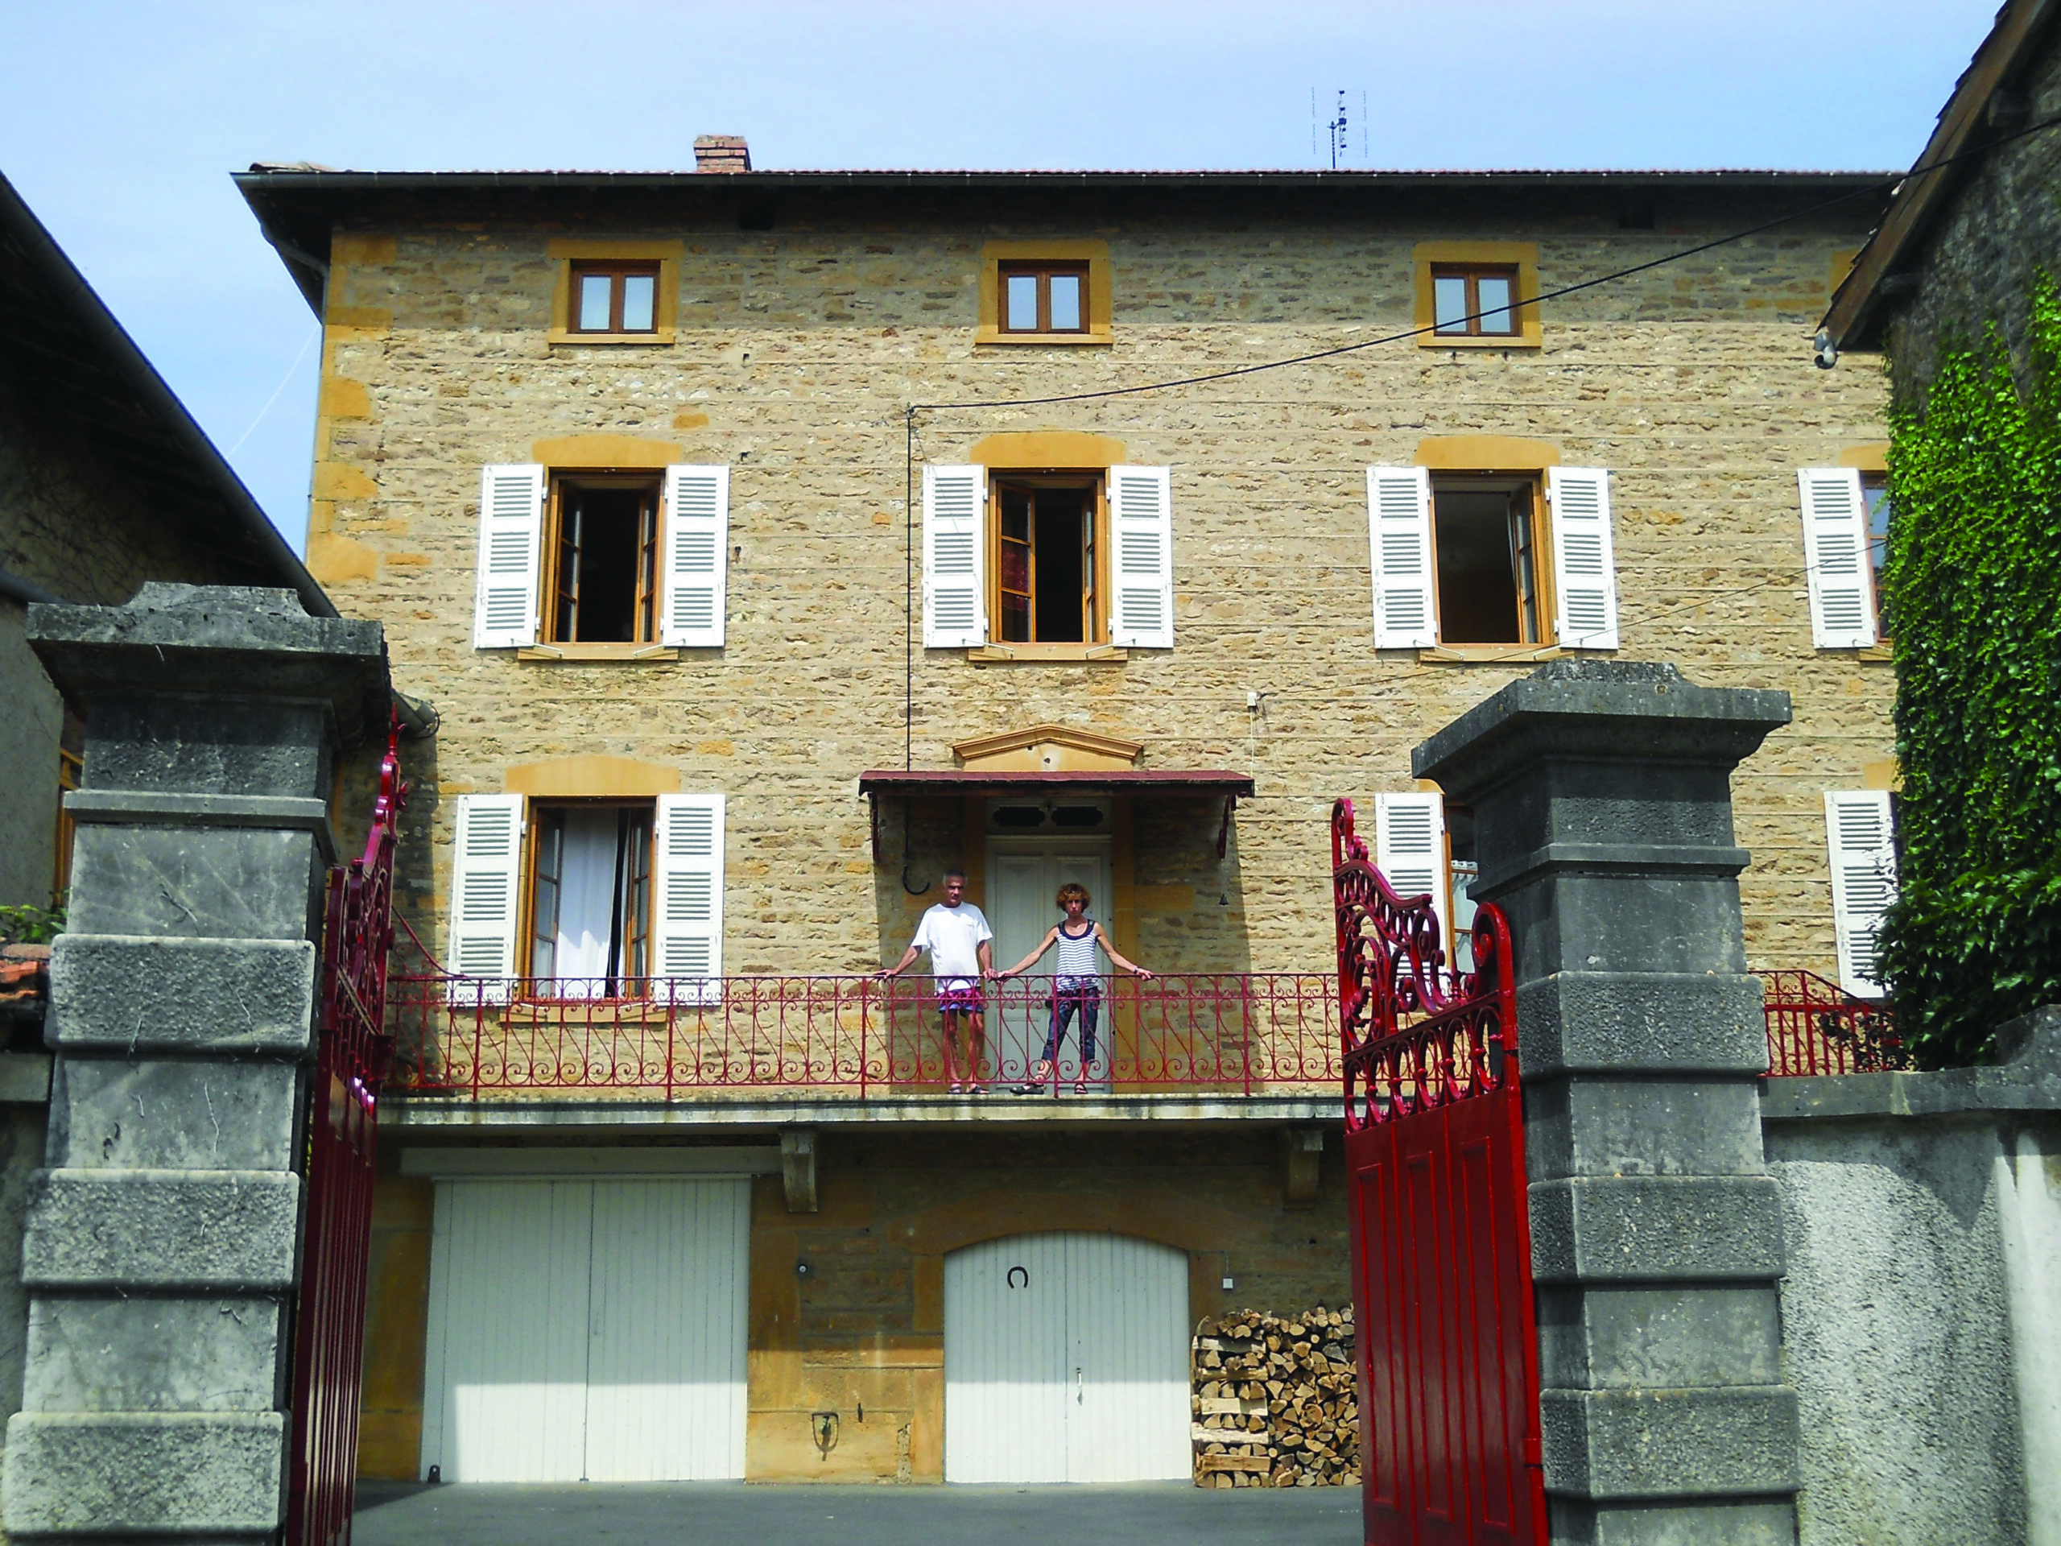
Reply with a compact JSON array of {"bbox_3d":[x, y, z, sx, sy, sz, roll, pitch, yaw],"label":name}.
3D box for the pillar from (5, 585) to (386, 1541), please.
[{"bbox_3d":[-1.845,1.136,5.304,0.740,3.120,0.740,2,-14,-11],"label":"pillar"}]

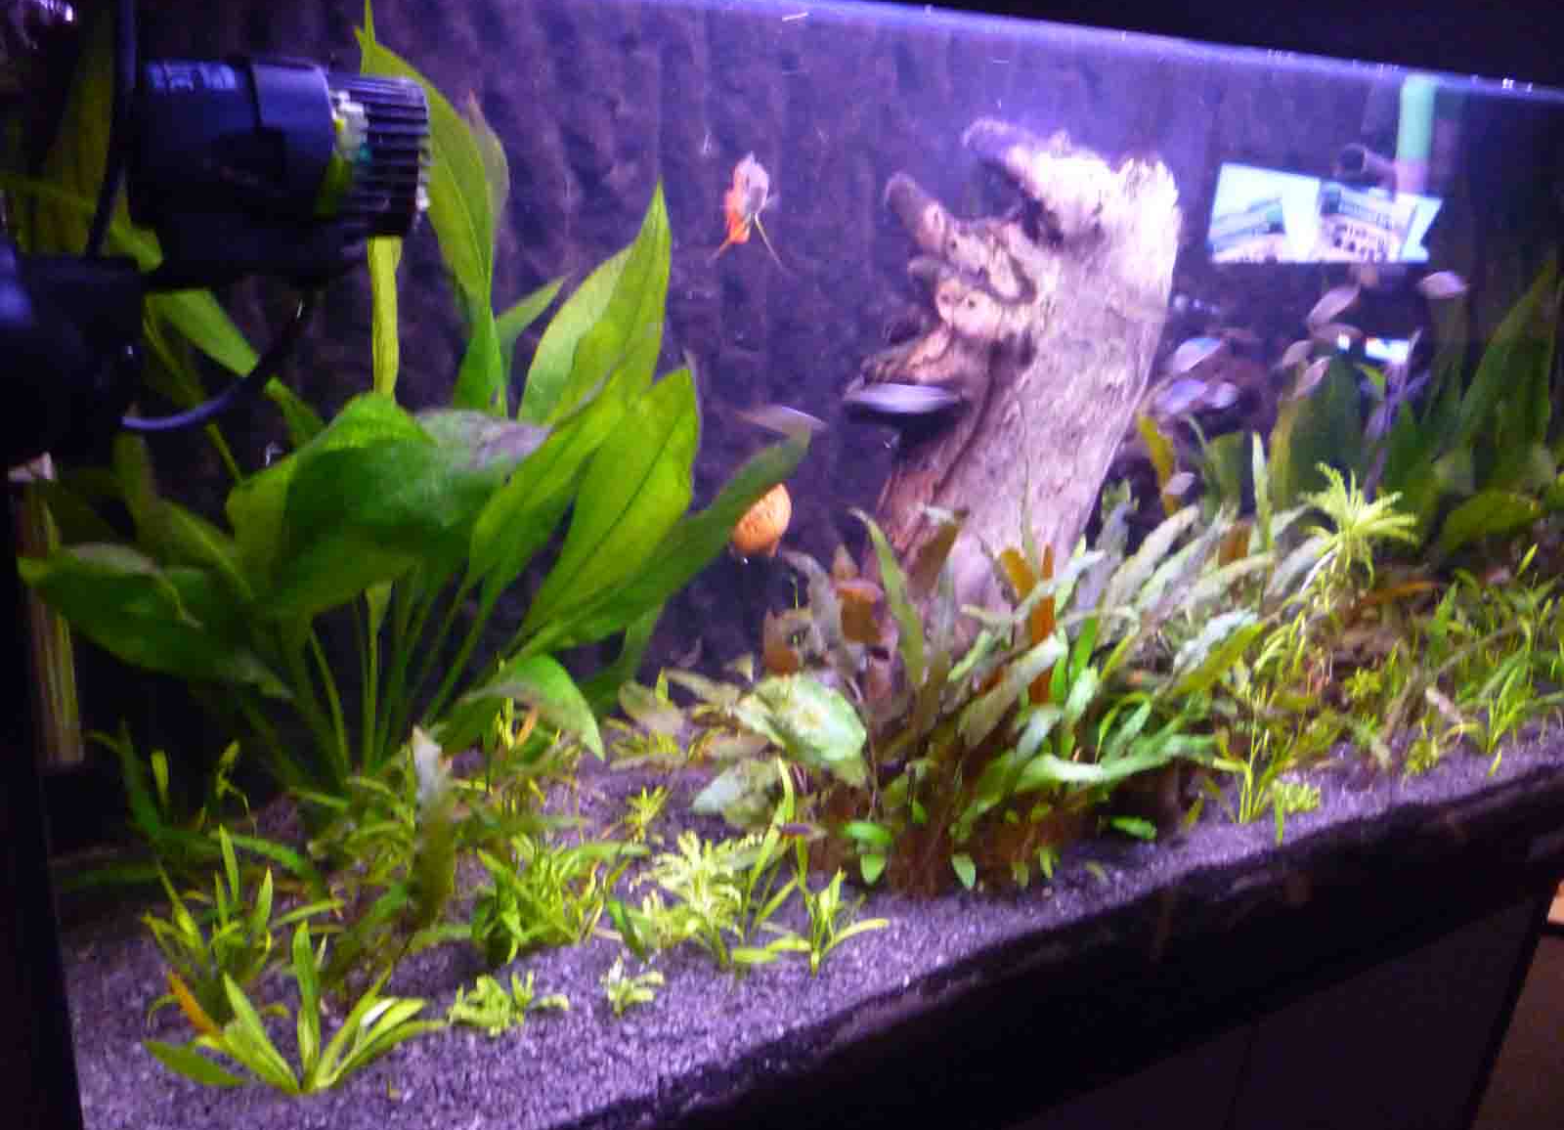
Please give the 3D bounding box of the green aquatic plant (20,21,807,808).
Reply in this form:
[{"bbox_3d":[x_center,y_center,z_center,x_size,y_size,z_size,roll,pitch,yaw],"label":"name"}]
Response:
[{"bbox_3d":[-0.228,-0.102,0.830,0.430,0.440,0.310,5,19,0],"label":"green aquatic plant"}]

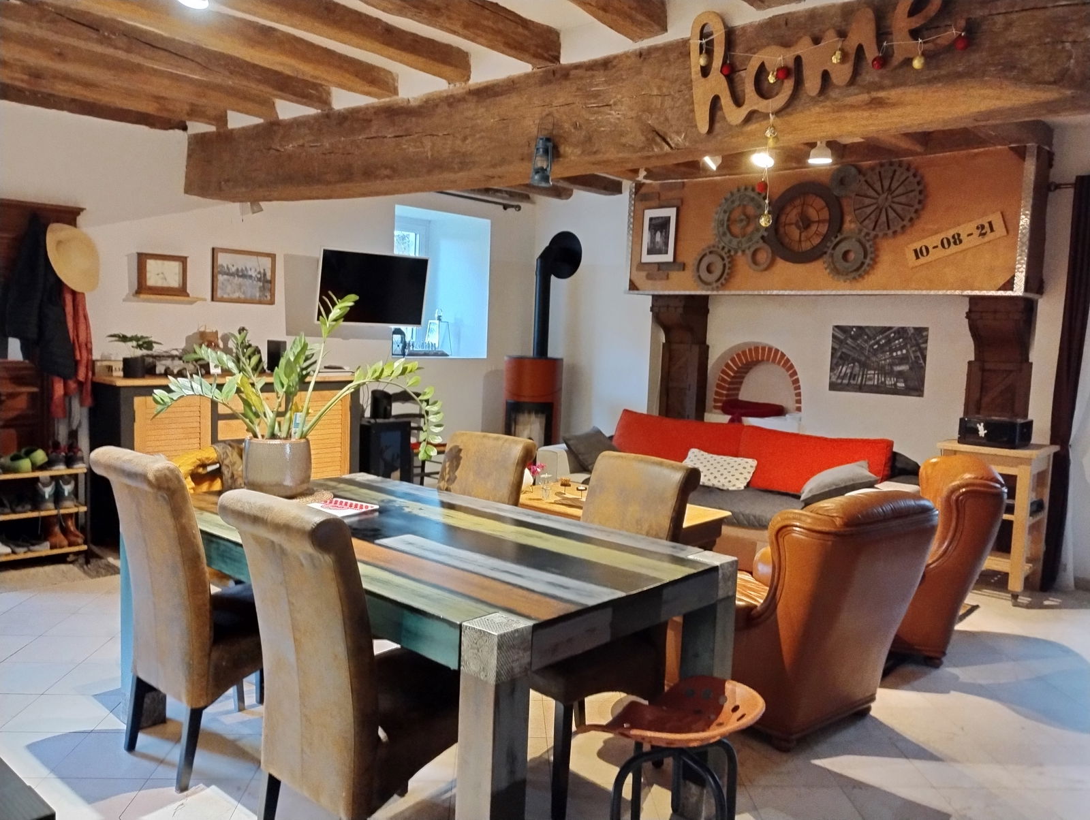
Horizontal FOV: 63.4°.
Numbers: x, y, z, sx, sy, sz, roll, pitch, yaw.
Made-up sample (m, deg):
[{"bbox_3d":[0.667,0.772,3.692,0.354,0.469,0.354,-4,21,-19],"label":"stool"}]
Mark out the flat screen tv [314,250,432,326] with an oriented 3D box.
[{"bbox_3d":[-1.317,-0.927,6.770,0.953,0.552,0.055,-2,16,-44],"label":"flat screen tv"}]

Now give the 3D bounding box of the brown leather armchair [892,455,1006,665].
[{"bbox_3d":[1.684,0.645,4.206,0.830,0.920,0.740,4,5,22],"label":"brown leather armchair"}]

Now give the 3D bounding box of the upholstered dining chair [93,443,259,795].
[{"bbox_3d":[-1.075,0.613,2.818,0.440,1.000,0.580,7,6,42],"label":"upholstered dining chair"}]

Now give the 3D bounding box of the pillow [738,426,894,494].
[{"bbox_3d":[1.750,0.354,5.880,1.010,0.440,0.170,6,-9,37],"label":"pillow"}]

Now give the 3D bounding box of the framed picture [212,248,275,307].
[{"bbox_3d":[-2.159,-0.957,6.371,0.030,0.372,0.478,7,7,42],"label":"framed picture"}]

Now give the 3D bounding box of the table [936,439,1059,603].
[{"bbox_3d":[2.604,0.616,5.132,0.505,0.845,0.560,7,7,41],"label":"table"}]

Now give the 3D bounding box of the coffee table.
[{"bbox_3d":[0.299,0.744,4.857,1.220,0.460,0.700,7,7,42],"label":"coffee table"}]

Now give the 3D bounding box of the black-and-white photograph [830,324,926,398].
[{"bbox_3d":[2.451,-0.365,6.492,0.700,0.498,0.020,6,7,39],"label":"black-and-white photograph"}]

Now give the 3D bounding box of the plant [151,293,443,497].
[{"bbox_3d":[-0.904,-0.063,3.303,1.054,0.740,0.720,1,5,-17],"label":"plant"}]

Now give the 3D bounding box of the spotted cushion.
[{"bbox_3d":[1.090,0.381,5.620,0.480,0.265,0.120,7,-29,42],"label":"spotted cushion"}]

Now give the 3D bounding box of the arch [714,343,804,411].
[{"bbox_3d":[1.783,-0.259,7.206,0.779,0.533,0.240,6,6,40],"label":"arch"}]

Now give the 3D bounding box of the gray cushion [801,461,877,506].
[{"bbox_3d":[1.751,0.425,5.325,0.460,0.140,0.390,-15,11,-5],"label":"gray cushion"}]

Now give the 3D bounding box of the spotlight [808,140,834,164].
[{"bbox_3d":[1.281,-1.201,4.100,0.107,0.125,0.107,6,6,37],"label":"spotlight"}]

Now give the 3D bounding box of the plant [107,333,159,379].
[{"bbox_3d":[-2.593,-0.341,5.560,0.305,0.280,0.305,7,7,42],"label":"plant"}]

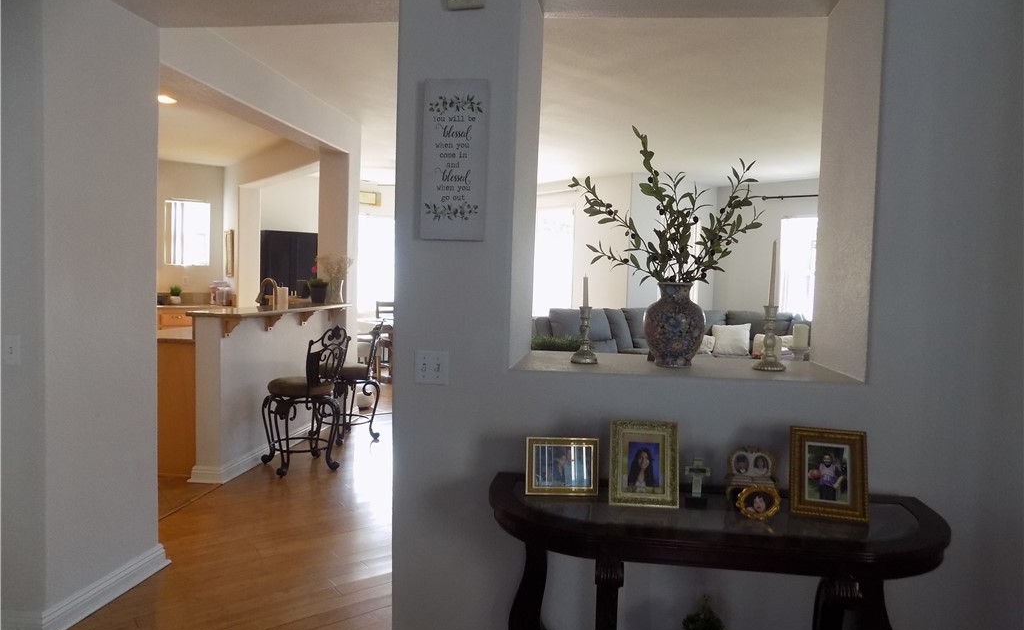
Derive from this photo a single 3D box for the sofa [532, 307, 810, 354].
[{"bbox_3d":[2.219,0.498,8.204,3.000,0.980,2.400,4,4,38],"label":"sofa"}]

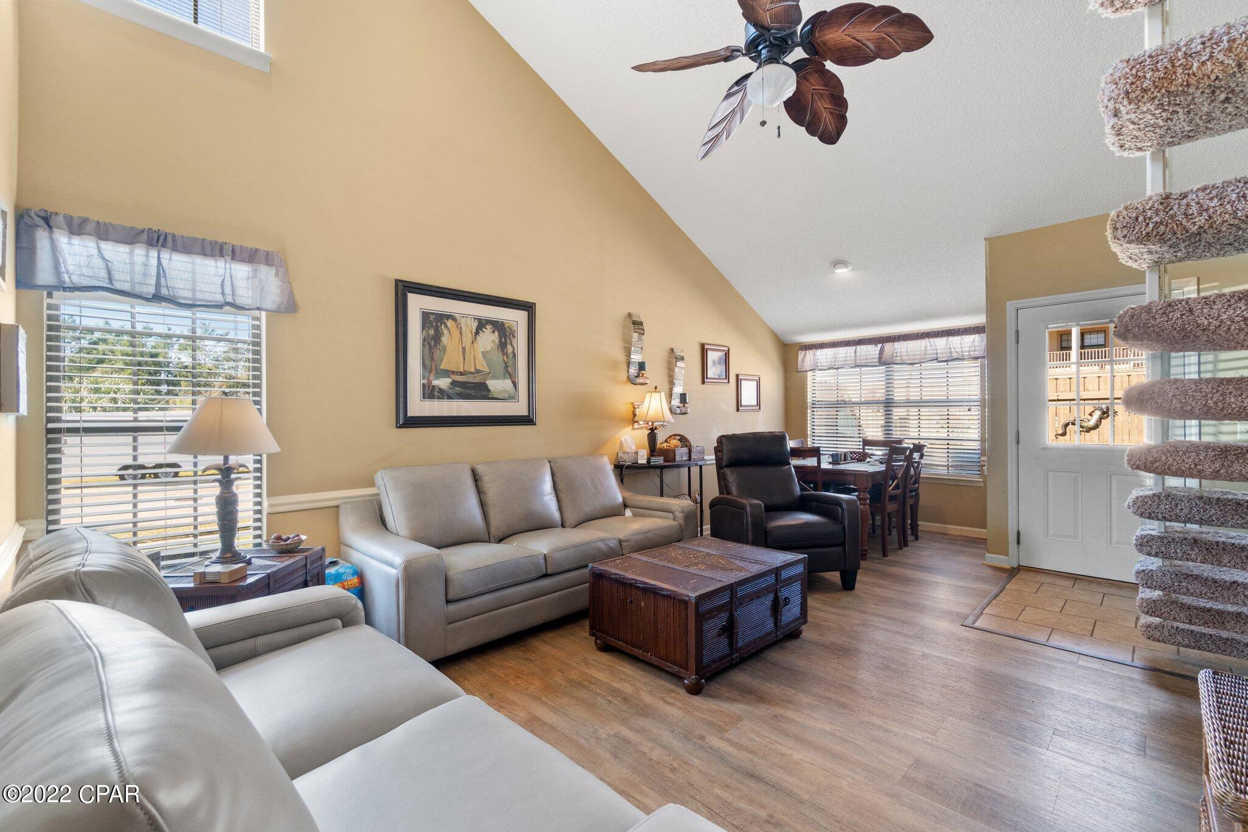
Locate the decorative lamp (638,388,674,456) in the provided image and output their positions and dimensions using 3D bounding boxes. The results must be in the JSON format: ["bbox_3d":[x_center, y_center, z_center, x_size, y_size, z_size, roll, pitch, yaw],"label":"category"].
[{"bbox_3d":[0.262,0.047,4.624,0.330,0.600,0.330,0,0,0],"label":"decorative lamp"}]

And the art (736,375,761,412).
[{"bbox_3d":[1.455,-0.263,6.036,0.460,0.430,0.030,0,0,-43],"label":"art"}]

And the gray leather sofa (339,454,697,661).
[{"bbox_3d":[-0.528,0.756,3.355,2.110,0.900,0.880,0,0,-44],"label":"gray leather sofa"}]

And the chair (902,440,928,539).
[{"bbox_3d":[2.584,0.714,4.989,0.450,0.955,0.520,0,0,-44],"label":"chair"}]

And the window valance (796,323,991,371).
[{"bbox_3d":[2.838,-0.708,5.661,0.090,0.325,2.040,0,0,-43],"label":"window valance"}]

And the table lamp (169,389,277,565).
[{"bbox_3d":[-1.799,0.276,2.345,0.410,0.755,0.410,0,0,-43],"label":"table lamp"}]

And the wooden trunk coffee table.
[{"bbox_3d":[0.414,0.982,2.756,0.951,0.437,0.688,0,0,-43],"label":"wooden trunk coffee table"}]

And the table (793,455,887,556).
[{"bbox_3d":[2.186,0.837,5.075,1.400,0.750,0.940,0,0,-43],"label":"table"}]

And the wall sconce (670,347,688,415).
[{"bbox_3d":[0.542,-0.326,4.975,0.145,0.635,0.130,0,0,-44],"label":"wall sconce"}]

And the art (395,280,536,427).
[{"bbox_3d":[-1.057,-0.393,3.655,1.030,0.930,0.040,0,0,-43],"label":"art"}]

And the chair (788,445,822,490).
[{"bbox_3d":[1.641,0.736,4.574,0.540,0.960,0.460,0,0,-43],"label":"chair"}]

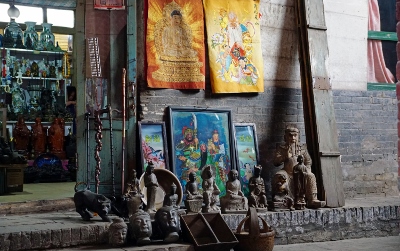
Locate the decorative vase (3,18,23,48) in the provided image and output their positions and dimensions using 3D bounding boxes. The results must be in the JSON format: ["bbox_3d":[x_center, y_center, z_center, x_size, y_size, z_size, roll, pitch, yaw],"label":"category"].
[{"bbox_3d":[-2.381,-1.174,7.400,0.240,0.390,0.240,0,-1,-25],"label":"decorative vase"}]

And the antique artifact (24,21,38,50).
[{"bbox_3d":[-2.186,-1.159,7.500,0.185,0.365,0.185,0,-1,-25],"label":"antique artifact"}]

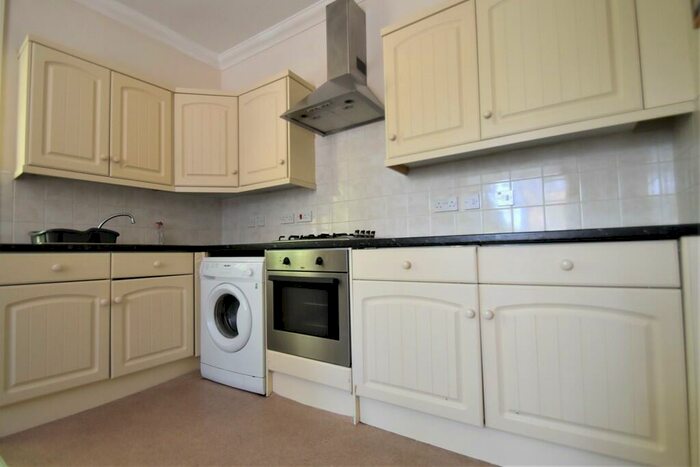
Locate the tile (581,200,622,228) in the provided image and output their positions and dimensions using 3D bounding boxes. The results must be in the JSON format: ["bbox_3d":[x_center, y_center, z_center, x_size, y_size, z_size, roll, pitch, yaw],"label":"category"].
[{"bbox_3d":[1.268,-0.089,1.475,0.151,0.151,0.010,-3,-4,29],"label":"tile"}]

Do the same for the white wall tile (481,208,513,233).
[{"bbox_3d":[0.865,-0.067,1.701,0.151,0.151,0.010,-3,-4,29],"label":"white wall tile"}]

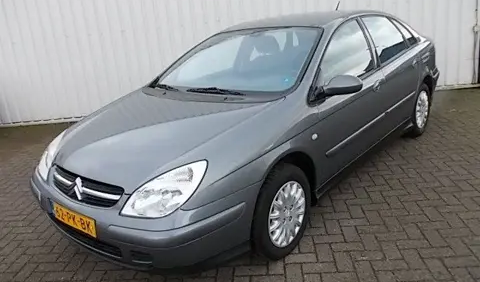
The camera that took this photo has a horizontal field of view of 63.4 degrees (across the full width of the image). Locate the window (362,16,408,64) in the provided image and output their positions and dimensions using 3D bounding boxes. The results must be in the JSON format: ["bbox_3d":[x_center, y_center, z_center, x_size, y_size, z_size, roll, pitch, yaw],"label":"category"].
[{"bbox_3d":[1.353,-0.949,3.550,0.100,0.430,0.830,-12,9,44],"label":"window"}]

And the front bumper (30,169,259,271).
[{"bbox_3d":[-0.742,0.397,2.398,1.750,0.450,0.660,9,22,39],"label":"front bumper"}]

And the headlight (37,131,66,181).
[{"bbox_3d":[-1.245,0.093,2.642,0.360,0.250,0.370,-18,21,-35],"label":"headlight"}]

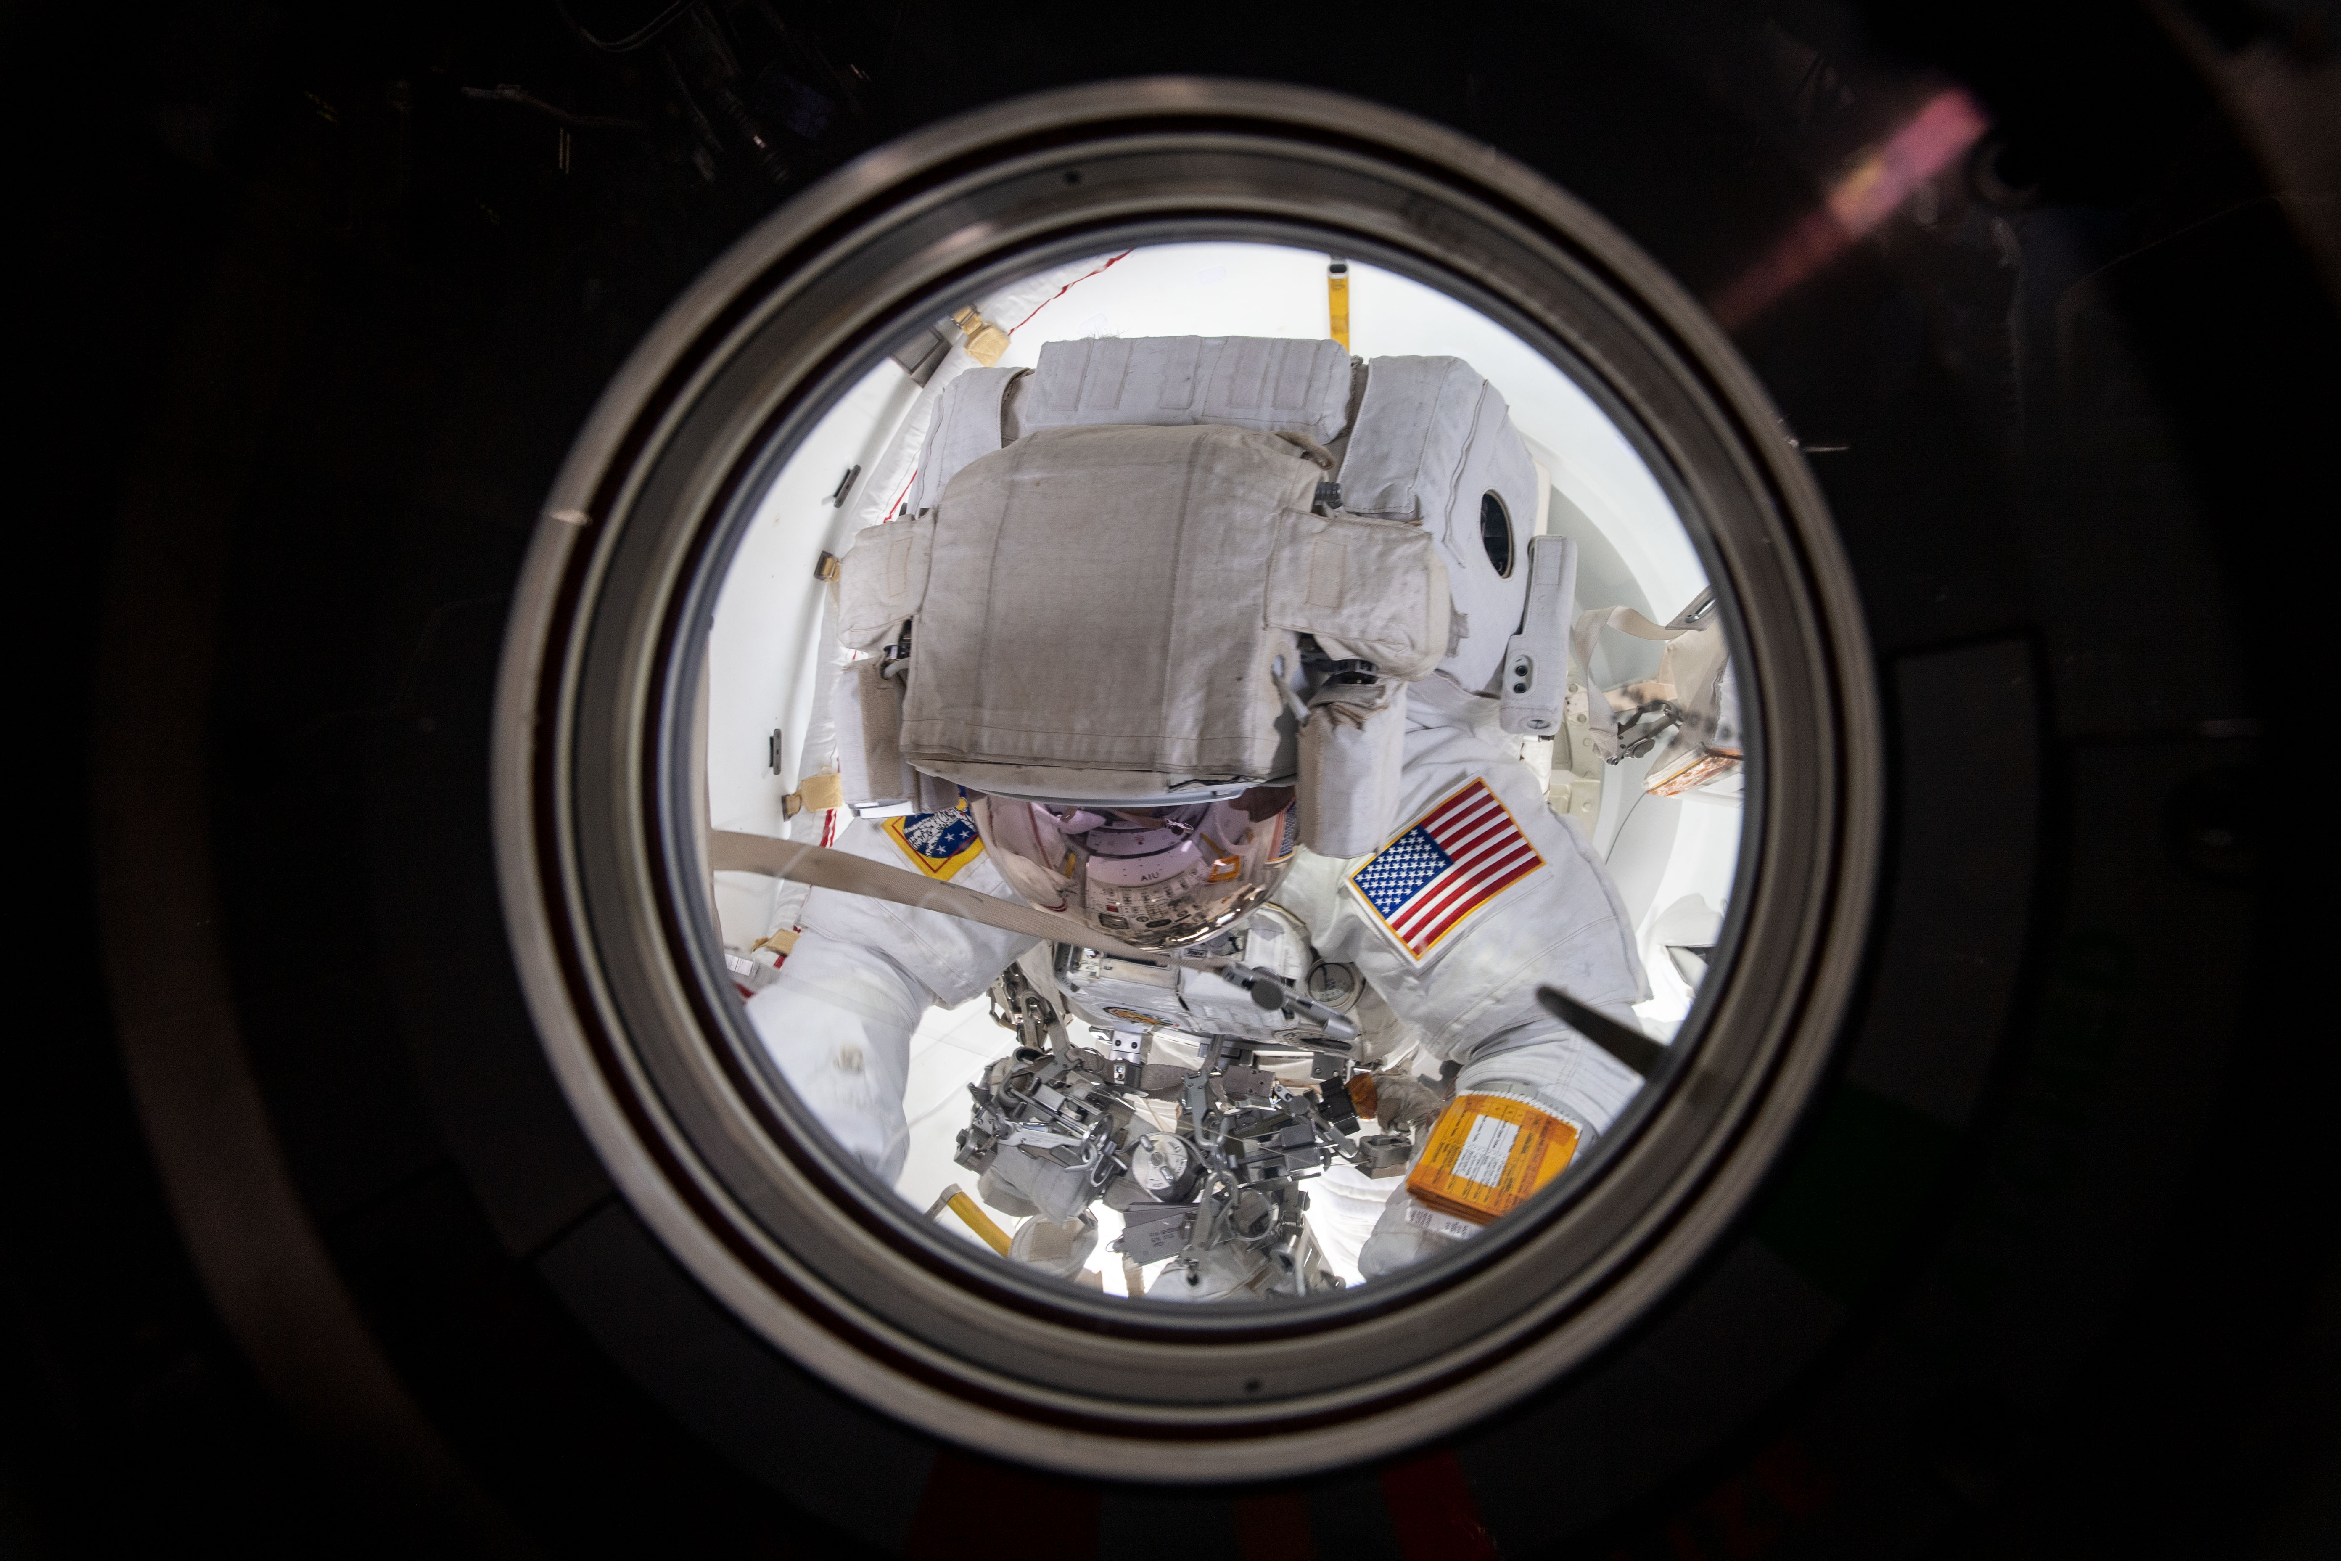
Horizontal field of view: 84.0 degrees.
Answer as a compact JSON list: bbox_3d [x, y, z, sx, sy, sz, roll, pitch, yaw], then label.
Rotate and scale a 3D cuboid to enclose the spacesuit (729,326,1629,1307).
[{"bbox_3d":[0.098,0.294,1.918,1.000,0.880,1.800,1,-27,12],"label":"spacesuit"}]

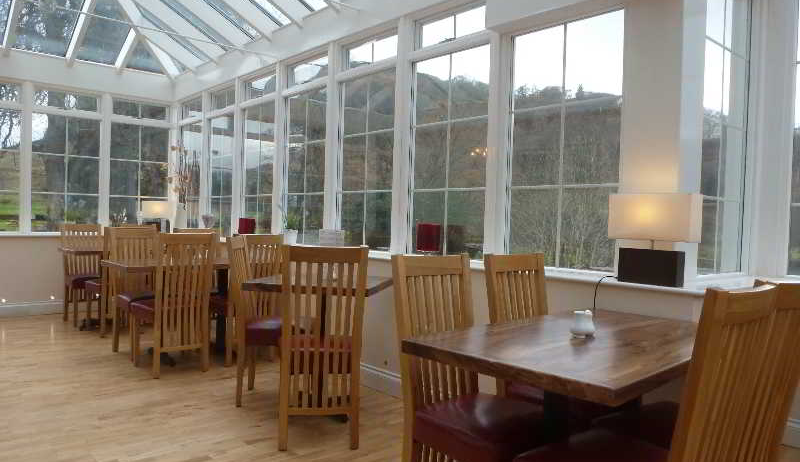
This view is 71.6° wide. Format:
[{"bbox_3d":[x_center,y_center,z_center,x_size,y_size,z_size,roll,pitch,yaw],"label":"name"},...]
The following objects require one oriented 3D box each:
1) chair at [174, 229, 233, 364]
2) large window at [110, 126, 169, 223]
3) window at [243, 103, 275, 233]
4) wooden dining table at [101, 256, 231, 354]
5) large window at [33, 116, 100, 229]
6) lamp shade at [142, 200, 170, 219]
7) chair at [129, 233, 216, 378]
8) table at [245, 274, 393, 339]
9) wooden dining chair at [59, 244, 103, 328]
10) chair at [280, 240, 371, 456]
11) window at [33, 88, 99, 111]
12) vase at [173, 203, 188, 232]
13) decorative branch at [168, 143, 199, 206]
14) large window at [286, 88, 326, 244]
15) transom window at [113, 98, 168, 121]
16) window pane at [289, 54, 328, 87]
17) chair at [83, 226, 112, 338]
[{"bbox_3d":[-1.635,0.551,4.663,0.412,1.027,0.522,1,1,-43],"label":"chair"},{"bbox_3d":[-3.275,-0.652,6.984,0.697,1.340,0.070,1,1,-43],"label":"large window"},{"bbox_3d":[-1.434,-0.617,5.600,0.060,1.290,0.630,0,2,-42],"label":"window"},{"bbox_3d":[-1.767,0.640,4.662,1.200,0.776,0.700,0,2,-42],"label":"wooden dining table"},{"bbox_3d":[-3.866,-0.658,6.441,0.699,1.340,0.070,1,1,-43],"label":"large window"},{"bbox_3d":[-3.123,-0.271,7.113,0.360,0.210,0.140,0,2,-42],"label":"lamp shade"},{"bbox_3d":[-1.685,0.530,4.138,0.420,1.026,0.560,0,2,-42],"label":"chair"},{"bbox_3d":[-0.481,0.696,3.455,0.752,0.777,0.707,2,1,11],"label":"table"},{"bbox_3d":[-3.247,0.488,5.813,0.430,0.940,0.530,0,2,-42],"label":"wooden dining chair"},{"bbox_3d":[-0.406,0.583,2.913,0.420,1.027,0.534,1,1,-7],"label":"chair"},{"bbox_3d":[-3.841,-1.506,6.428,0.659,0.236,0.070,1,1,-43],"label":"window"},{"bbox_3d":[-2.639,-0.144,6.670,0.174,0.360,0.174,1,1,-43],"label":"vase"},{"bbox_3d":[-2.590,-0.640,6.635,0.348,0.789,0.325,1,1,-43],"label":"decorative branch"},{"bbox_3d":[-0.850,-0.552,4.983,0.070,1.340,0.653,1,1,-43],"label":"large window"},{"bbox_3d":[-3.322,-1.541,7.073,0.650,0.210,0.070,0,2,-42],"label":"transom window"},{"bbox_3d":[-0.816,-1.399,4.919,0.050,0.210,0.600,0,2,-42],"label":"window pane"},{"bbox_3d":[-2.731,0.473,5.374,0.440,1.020,0.560,0,2,-42],"label":"chair"}]

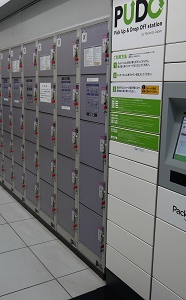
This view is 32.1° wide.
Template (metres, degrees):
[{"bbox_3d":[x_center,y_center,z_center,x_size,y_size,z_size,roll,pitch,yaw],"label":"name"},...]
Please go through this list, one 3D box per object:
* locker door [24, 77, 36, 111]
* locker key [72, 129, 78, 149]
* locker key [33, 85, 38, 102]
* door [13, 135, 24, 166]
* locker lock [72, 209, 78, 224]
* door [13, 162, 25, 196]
[{"bbox_3d":[-0.674,-0.611,3.529,0.030,0.346,0.369,-6,13,-31],"label":"locker door"},{"bbox_3d":[-0.151,-0.097,2.636,0.045,0.170,0.070,-6,13,-31],"label":"locker key"},{"bbox_3d":[-0.594,-0.584,3.344,0.040,0.175,0.060,-6,13,-31],"label":"locker key"},{"bbox_3d":[-0.938,0.002,4.092,0.040,0.352,0.365,-5,13,-31],"label":"door"},{"bbox_3d":[-0.161,0.589,2.820,0.040,0.175,0.060,-6,13,-31],"label":"locker lock"},{"bbox_3d":[-0.918,0.347,4.041,0.030,0.340,0.351,-6,13,-31],"label":"door"}]

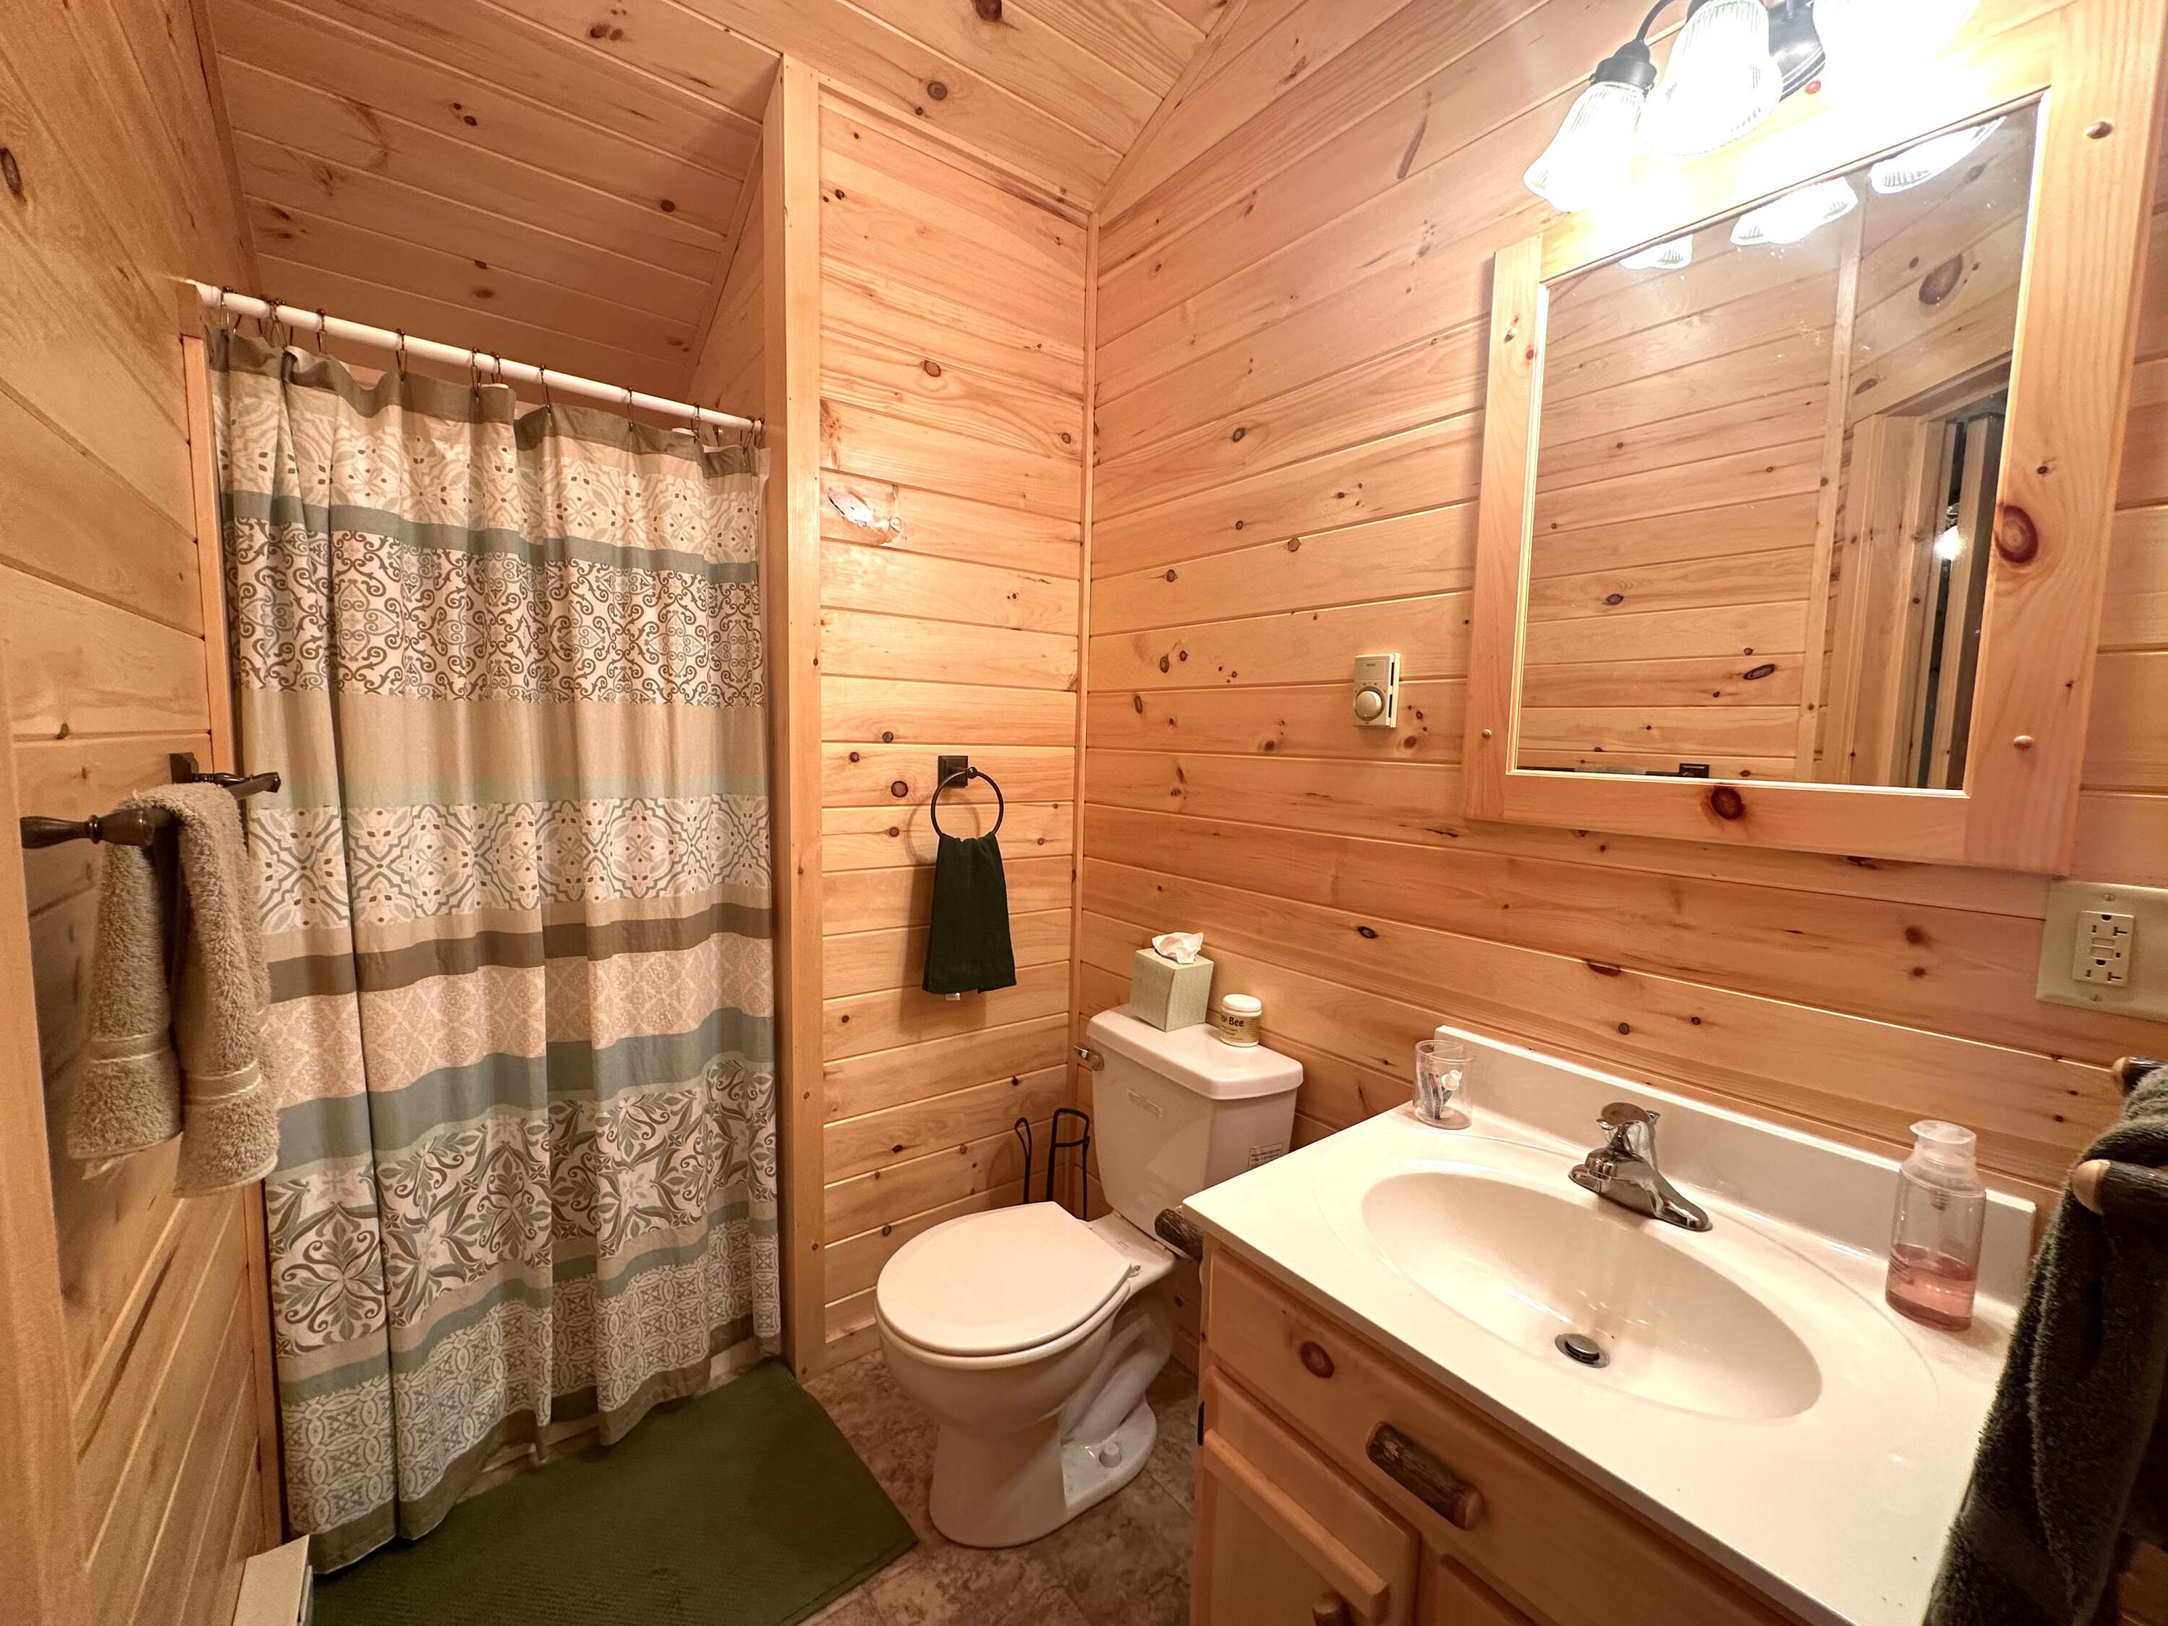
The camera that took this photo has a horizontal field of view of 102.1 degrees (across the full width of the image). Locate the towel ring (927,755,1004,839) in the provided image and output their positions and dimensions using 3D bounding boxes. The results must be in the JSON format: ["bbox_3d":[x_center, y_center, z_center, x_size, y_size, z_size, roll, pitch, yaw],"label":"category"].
[{"bbox_3d":[-0.260,-0.020,1.880,0.172,0.203,0.072,-3,6,-37],"label":"towel ring"}]

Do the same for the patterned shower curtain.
[{"bbox_3d":[-0.921,0.227,1.513,0.765,1.835,0.150,-3,6,-37],"label":"patterned shower curtain"}]

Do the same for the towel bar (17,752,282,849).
[{"bbox_3d":[-0.842,-0.015,0.810,0.088,0.058,0.670,-3,6,-37],"label":"towel bar"}]

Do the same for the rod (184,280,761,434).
[{"bbox_3d":[-0.938,-0.739,1.474,0.790,0.032,0.032,-3,6,-37],"label":"rod"}]

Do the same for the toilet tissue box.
[{"bbox_3d":[0.178,0.356,1.772,0.111,0.129,0.111,-3,7,-39],"label":"toilet tissue box"}]

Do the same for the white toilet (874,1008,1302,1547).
[{"bbox_3d":[-0.022,0.822,1.592,0.700,0.752,0.440,-3,6,-37],"label":"white toilet"}]

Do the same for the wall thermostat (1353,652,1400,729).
[{"bbox_3d":[0.471,-0.198,1.431,0.040,0.117,0.071,-3,6,-37],"label":"wall thermostat"}]

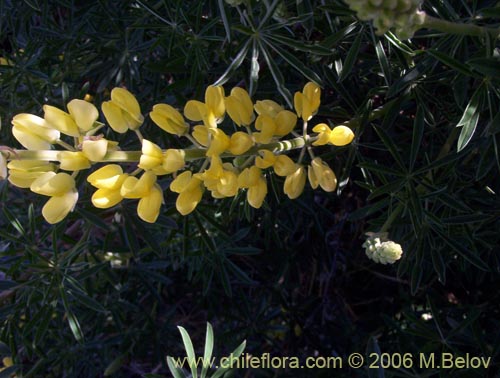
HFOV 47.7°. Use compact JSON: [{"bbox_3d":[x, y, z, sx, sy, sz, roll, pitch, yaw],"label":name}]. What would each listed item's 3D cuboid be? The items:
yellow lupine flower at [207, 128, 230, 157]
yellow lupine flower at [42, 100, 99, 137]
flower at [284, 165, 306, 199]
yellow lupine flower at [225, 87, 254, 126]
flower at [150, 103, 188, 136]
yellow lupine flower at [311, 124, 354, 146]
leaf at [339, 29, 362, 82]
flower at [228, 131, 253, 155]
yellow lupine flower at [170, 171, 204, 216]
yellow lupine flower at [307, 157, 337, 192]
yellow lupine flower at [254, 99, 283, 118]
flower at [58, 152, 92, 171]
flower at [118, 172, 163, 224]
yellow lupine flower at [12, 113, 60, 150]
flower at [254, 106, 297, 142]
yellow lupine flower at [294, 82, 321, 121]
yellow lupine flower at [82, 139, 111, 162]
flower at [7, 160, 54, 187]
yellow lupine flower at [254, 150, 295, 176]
[{"bbox_3d":[-0.012,-0.018,0.217,0.009,0.010,0.011,-1,-6,6],"label":"yellow lupine flower"},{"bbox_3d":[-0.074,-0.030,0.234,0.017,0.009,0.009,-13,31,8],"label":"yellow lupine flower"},{"bbox_3d":[0.022,-0.004,0.270,0.008,0.009,0.013,9,66,1],"label":"flower"},{"bbox_3d":[-0.004,-0.034,0.230,0.010,0.016,0.010,-18,6,-6],"label":"yellow lupine flower"},{"bbox_3d":[-0.032,-0.028,0.226,0.015,0.010,0.010,37,-6,-6],"label":"flower"},{"bbox_3d":[0.035,-0.022,0.235,0.016,0.009,0.013,0,0,-24],"label":"yellow lupine flower"},{"bbox_3d":[0.055,-0.073,0.310,0.007,0.029,0.008,22,3,-7],"label":"leaf"},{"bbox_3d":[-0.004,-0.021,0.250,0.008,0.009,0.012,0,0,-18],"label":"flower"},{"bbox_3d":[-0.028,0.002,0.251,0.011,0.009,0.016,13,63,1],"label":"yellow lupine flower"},{"bbox_3d":[0.034,-0.007,0.270,0.011,0.009,0.012,-15,66,-4],"label":"yellow lupine flower"},{"bbox_3d":[0.008,-0.034,0.236,0.011,0.009,0.006,35,84,12],"label":"yellow lupine flower"},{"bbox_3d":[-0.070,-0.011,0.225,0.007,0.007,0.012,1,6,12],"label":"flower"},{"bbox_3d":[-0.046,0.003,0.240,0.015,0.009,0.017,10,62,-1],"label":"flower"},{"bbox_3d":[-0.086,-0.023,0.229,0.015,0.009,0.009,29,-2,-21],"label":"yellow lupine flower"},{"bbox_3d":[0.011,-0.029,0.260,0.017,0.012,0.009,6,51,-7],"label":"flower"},{"bbox_3d":[0.027,-0.042,0.271,0.010,0.015,0.009,5,24,-2],"label":"yellow lupine flower"},{"bbox_3d":[-0.057,-0.014,0.210,0.010,0.009,0.011,0,-6,-6],"label":"yellow lupine flower"},{"bbox_3d":[-0.086,-0.006,0.220,0.018,0.010,0.010,-6,7,-12],"label":"flower"},{"bbox_3d":[0.010,-0.010,0.225,0.015,0.009,0.012,5,16,-20],"label":"yellow lupine flower"}]

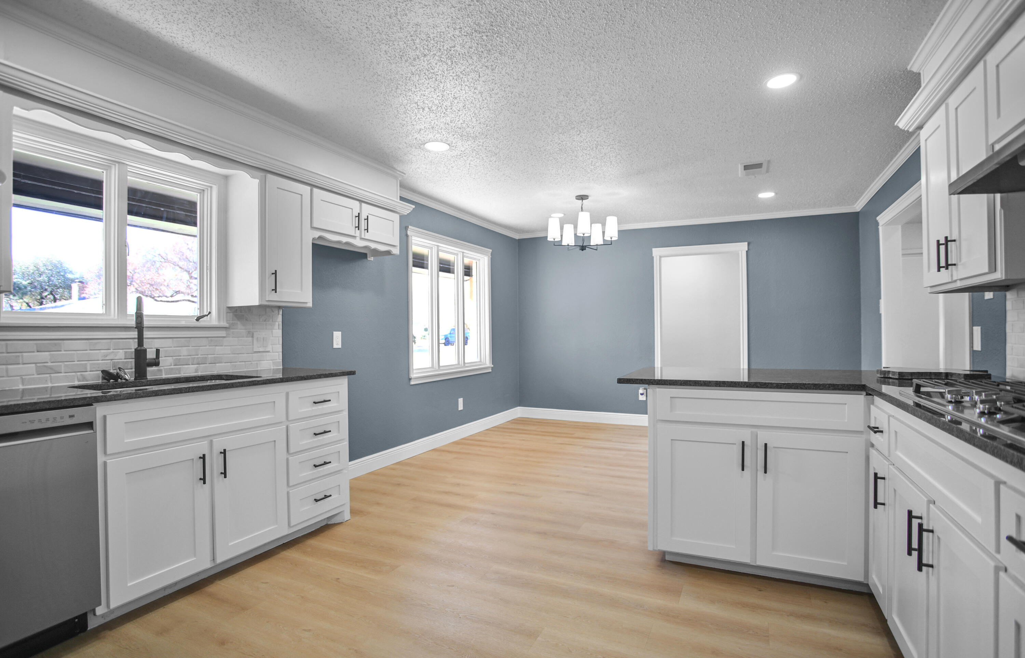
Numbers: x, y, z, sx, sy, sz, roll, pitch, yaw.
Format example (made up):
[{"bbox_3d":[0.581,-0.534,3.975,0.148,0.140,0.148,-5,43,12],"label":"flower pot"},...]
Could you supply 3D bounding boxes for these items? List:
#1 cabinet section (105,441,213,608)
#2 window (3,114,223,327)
[{"bbox_3d":[-1.454,0.787,2.007,0.032,0.569,0.380,-1,0,27],"label":"cabinet section"},{"bbox_3d":[-1.970,-0.456,2.400,0.100,0.920,1.090,-1,0,27],"label":"window"}]

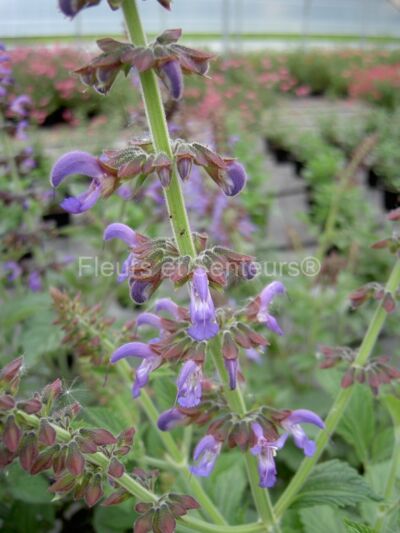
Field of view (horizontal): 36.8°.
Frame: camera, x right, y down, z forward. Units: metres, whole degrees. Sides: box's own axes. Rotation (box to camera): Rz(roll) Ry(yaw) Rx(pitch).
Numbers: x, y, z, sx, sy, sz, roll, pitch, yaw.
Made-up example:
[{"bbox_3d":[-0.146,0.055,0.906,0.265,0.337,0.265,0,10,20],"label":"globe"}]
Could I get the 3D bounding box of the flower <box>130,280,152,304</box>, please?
[{"bbox_3d":[-0.024,0.011,0.247,0.009,0.010,0.010,15,26,32],"label":"flower"}]

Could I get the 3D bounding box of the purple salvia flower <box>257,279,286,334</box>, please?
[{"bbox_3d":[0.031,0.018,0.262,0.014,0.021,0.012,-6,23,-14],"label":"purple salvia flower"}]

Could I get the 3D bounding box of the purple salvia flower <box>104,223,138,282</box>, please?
[{"bbox_3d":[-0.035,-0.006,0.262,0.016,0.024,0.012,-8,23,-20],"label":"purple salvia flower"}]

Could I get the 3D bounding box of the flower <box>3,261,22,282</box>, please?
[{"bbox_3d":[-0.203,0.005,0.650,0.019,0.019,0.012,4,22,9],"label":"flower"}]

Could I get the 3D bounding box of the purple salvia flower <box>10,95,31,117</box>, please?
[{"bbox_3d":[-0.179,-0.161,0.600,0.019,0.018,0.012,0,22,0],"label":"purple salvia flower"}]

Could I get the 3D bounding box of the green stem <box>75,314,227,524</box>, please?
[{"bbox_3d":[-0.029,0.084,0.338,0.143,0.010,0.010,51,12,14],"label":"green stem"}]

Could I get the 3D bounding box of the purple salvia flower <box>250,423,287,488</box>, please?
[{"bbox_3d":[0.030,0.082,0.262,0.015,0.025,0.015,-6,23,-14],"label":"purple salvia flower"}]

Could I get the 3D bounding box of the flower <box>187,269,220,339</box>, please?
[{"bbox_3d":[0.001,0.015,0.250,0.013,0.027,0.018,0,21,0],"label":"flower"}]

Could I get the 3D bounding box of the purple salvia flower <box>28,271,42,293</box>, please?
[{"bbox_3d":[-0.178,0.016,0.650,0.014,0.020,0.014,-4,22,-9],"label":"purple salvia flower"}]

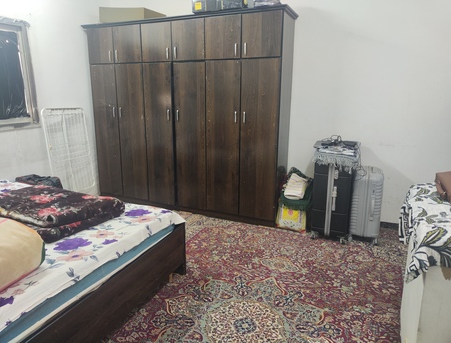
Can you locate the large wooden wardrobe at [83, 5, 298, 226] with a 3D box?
[{"bbox_3d":[-0.493,-0.619,3.705,2.451,2.105,0.507,7,15,24],"label":"large wooden wardrobe"}]

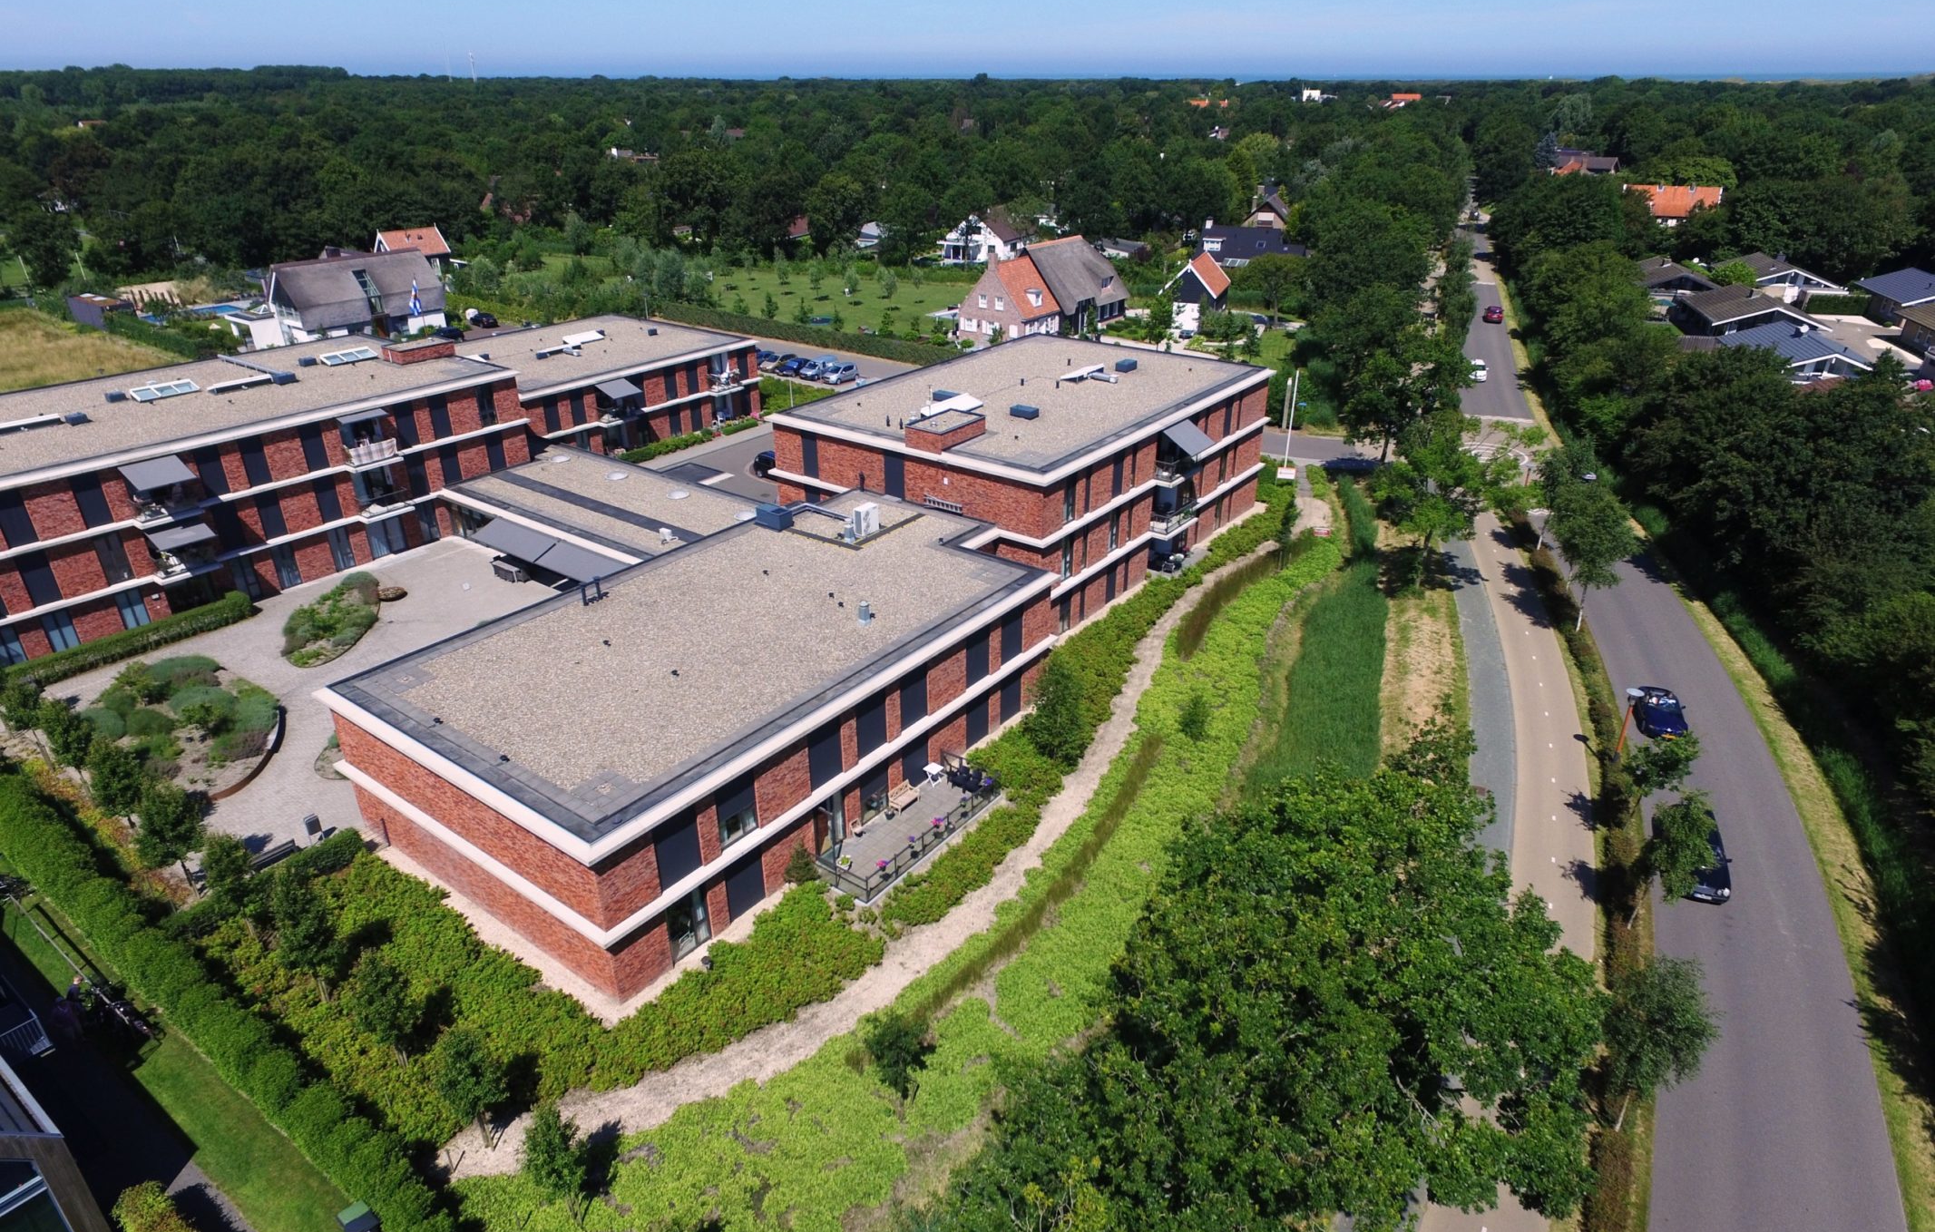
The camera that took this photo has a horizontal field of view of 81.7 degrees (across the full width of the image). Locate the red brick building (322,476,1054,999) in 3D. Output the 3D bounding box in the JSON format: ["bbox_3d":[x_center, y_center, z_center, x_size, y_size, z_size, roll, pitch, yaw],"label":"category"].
[{"bbox_3d":[-8.444,2.643,46.991,15.728,6.240,28.208,18,31,32],"label":"red brick building"}]

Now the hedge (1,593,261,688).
[{"bbox_3d":[-43.638,1.273,58.640,1.250,1.100,11.000,17,31,31],"label":"hedge"}]

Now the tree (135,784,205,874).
[{"bbox_3d":[-26.906,7.783,38.171,2.100,4.600,2.100,0,26,0],"label":"tree"}]

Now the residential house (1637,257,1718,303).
[{"bbox_3d":[92.920,-44.426,149.085,9.600,4.650,16.180,9,27,17],"label":"residential house"}]

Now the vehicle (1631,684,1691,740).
[{"bbox_3d":[30.941,3.963,50.052,1.800,1.360,4.450,9,27,18],"label":"vehicle"}]

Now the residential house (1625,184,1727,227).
[{"bbox_3d":[136.200,-79.303,216.886,16.500,7.200,9.600,9,27,18],"label":"residential house"}]

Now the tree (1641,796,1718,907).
[{"bbox_3d":[22.879,8.150,36.389,2.300,5.700,2.300,0,26,0],"label":"tree"}]

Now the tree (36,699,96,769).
[{"bbox_3d":[-34.957,5.227,43.755,2.050,4.300,2.050,0,26,0],"label":"tree"}]

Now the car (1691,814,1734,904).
[{"bbox_3d":[27.470,8.865,42.709,1.780,1.420,4.600,9,28,18],"label":"car"}]

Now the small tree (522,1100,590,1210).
[{"bbox_3d":[-10.383,14.103,28.597,1.570,4.290,1.570,0,26,0],"label":"small tree"}]

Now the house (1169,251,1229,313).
[{"bbox_3d":[27.728,-39.538,135.355,6.560,7.200,11.220,10,28,19],"label":"house"}]

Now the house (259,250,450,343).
[{"bbox_3d":[-69.200,-36.095,126.700,9.300,8.600,16.200,20,32,35],"label":"house"}]

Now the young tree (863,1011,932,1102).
[{"bbox_3d":[-1.914,12.836,31.685,1.950,3.880,1.950,0,26,0],"label":"young tree"}]

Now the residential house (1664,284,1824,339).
[{"bbox_3d":[89.819,-34.383,128.010,11.130,4.370,16.850,9,27,17],"label":"residential house"}]

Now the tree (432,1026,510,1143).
[{"bbox_3d":[-13.487,13.068,30.665,1.830,4.350,1.830,0,26,0],"label":"tree"}]

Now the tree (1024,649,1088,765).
[{"bbox_3d":[3.746,4.170,47.327,2.540,5.850,2.540,0,26,0],"label":"tree"}]

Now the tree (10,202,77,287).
[{"bbox_3d":[-126.800,-50.712,154.617,7.800,10.400,7.800,0,26,0],"label":"tree"}]

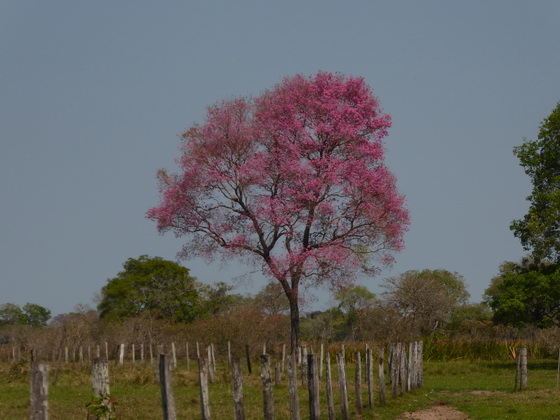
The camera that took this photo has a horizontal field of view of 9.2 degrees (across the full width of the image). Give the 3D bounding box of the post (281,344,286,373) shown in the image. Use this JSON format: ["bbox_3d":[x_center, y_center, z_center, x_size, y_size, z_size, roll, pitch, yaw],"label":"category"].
[{"bbox_3d":[0.158,6.401,147.745,0.116,1.323,0.116,0,-2,0],"label":"post"}]

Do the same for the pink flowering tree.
[{"bbox_3d":[-0.147,0.323,203.000,15.363,16.770,14.595,-1,-2,0],"label":"pink flowering tree"}]

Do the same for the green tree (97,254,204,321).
[{"bbox_3d":[-11.596,8.513,310.000,9.312,9.057,8.847,0,-2,0],"label":"green tree"}]

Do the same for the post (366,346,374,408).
[{"bbox_3d":[2.056,3.817,78.666,0.116,1.341,0.116,0,-2,0],"label":"post"}]

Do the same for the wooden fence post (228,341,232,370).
[{"bbox_3d":[-2.431,7.169,170.000,0.118,1.424,0.118,-1,-2,-1],"label":"wooden fence post"}]

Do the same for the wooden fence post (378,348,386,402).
[{"bbox_3d":[2.497,4.031,84.576,0.130,1.344,0.130,0,-2,0],"label":"wooden fence post"}]

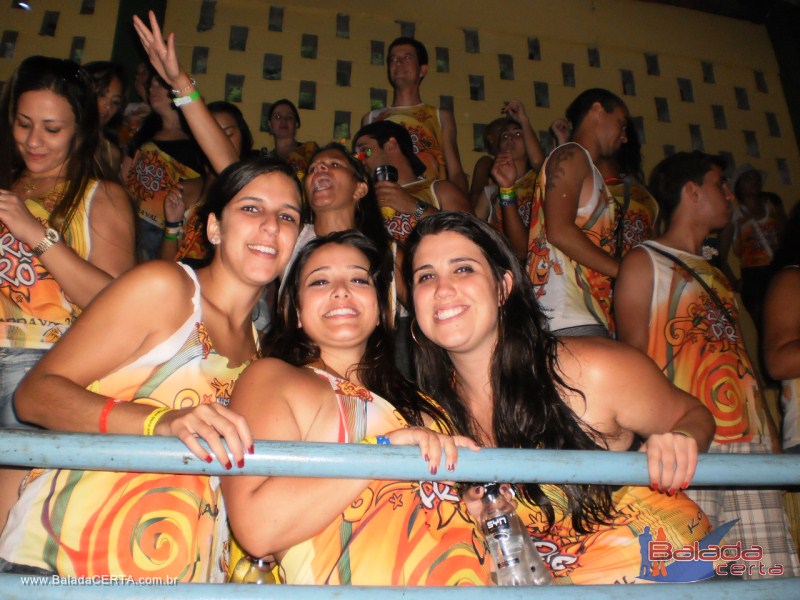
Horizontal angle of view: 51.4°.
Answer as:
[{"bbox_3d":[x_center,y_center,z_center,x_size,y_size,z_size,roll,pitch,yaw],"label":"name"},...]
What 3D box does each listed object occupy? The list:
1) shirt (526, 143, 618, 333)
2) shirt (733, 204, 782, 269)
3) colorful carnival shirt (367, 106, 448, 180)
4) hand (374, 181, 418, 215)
[{"bbox_3d":[0.526,-0.144,2.630,0.270,0.660,0.400,-2,-24,-1],"label":"shirt"},{"bbox_3d":[2.185,-0.371,5.100,0.350,0.450,0.240,-2,-24,1],"label":"shirt"},{"bbox_3d":[0.031,-0.673,3.930,0.420,0.630,0.260,-1,-24,-2],"label":"colorful carnival shirt"},{"bbox_3d":[-0.011,-0.314,2.550,0.130,0.105,0.090,6,-25,-17],"label":"hand"}]

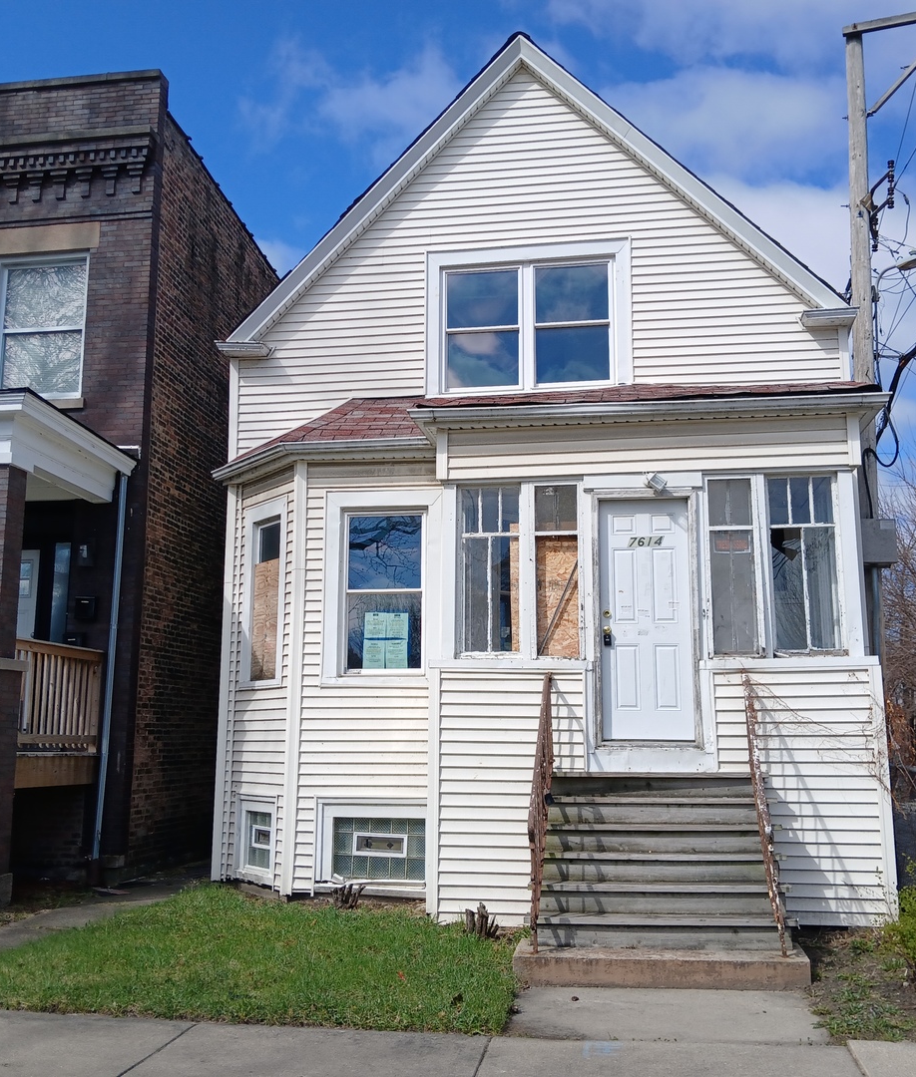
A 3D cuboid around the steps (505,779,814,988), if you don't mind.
[{"bbox_3d":[1.389,2.341,7.682,1.813,1.271,1.733,-1,-11,8],"label":"steps"}]

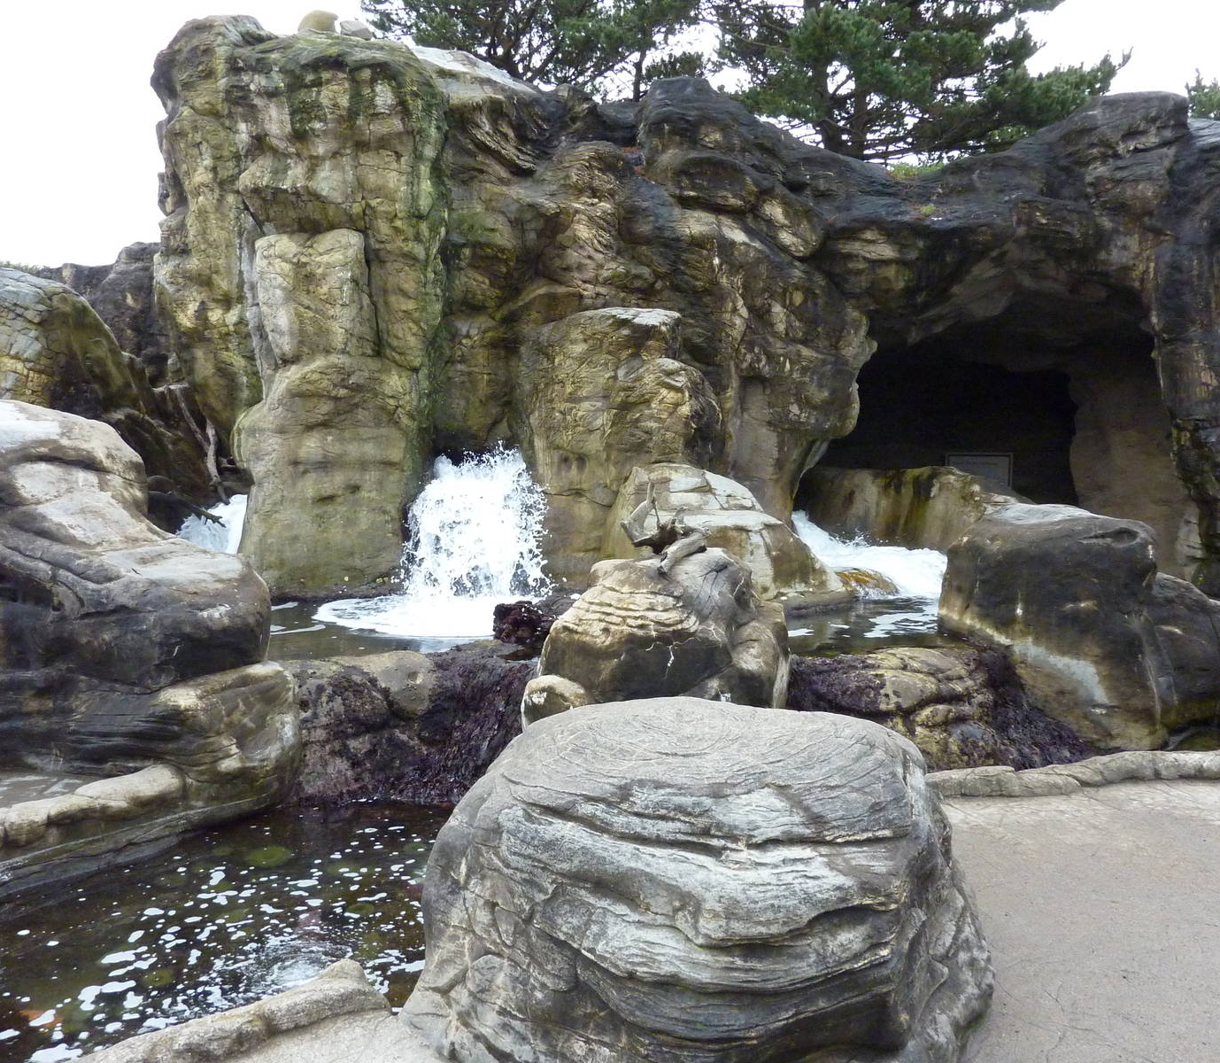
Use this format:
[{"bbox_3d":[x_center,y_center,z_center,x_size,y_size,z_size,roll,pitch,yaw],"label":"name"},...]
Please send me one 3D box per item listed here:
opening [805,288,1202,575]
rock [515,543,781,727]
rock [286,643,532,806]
[{"bbox_3d":[3.400,-0.820,9.100,3.200,2.400,1.600,1,5,9],"label":"opening"},{"bbox_3d":[0.240,0.570,5.450,1.330,0.950,1.100,0,5,0],"label":"rock"},{"bbox_3d":[-1.010,0.980,5.250,1.270,0.720,0.750,0,5,0],"label":"rock"}]

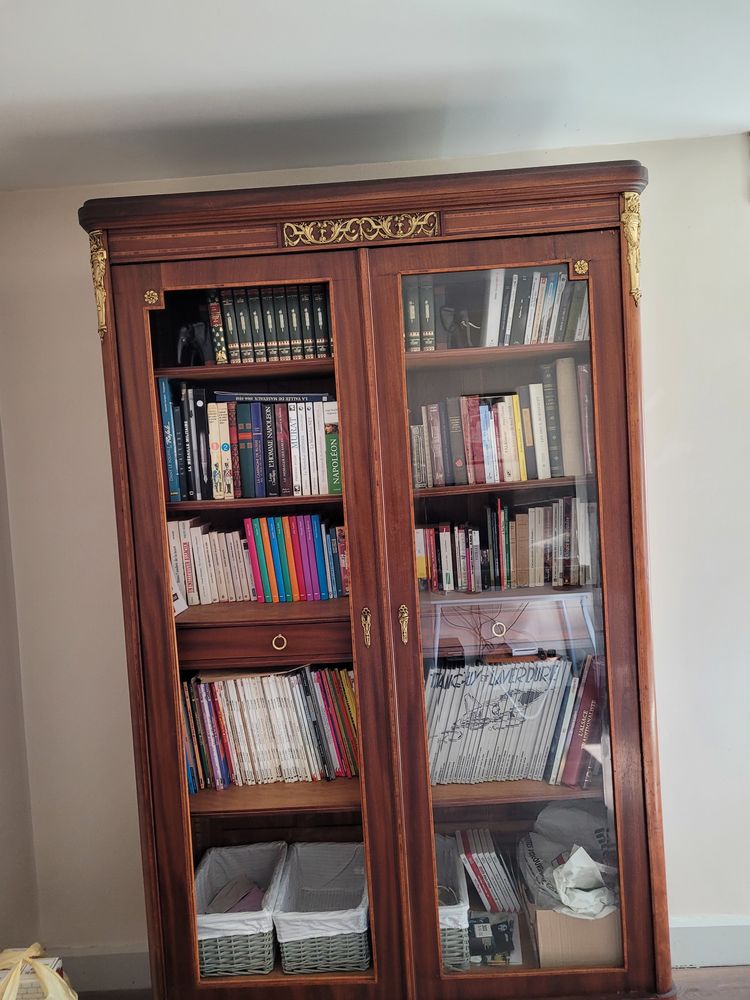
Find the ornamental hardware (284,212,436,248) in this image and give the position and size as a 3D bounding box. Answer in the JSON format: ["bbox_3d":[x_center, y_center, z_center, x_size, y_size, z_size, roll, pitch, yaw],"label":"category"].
[{"bbox_3d":[-0.033,-0.638,1.768,0.363,0.055,0.014,-3,2,2],"label":"ornamental hardware"}]

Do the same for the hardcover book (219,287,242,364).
[{"bbox_3d":[-0.372,-0.451,2.045,0.029,0.213,0.150,-7,2,3],"label":"hardcover book"}]

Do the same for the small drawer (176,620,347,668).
[{"bbox_3d":[-0.234,0.354,2.041,0.520,0.106,0.320,-3,2,2],"label":"small drawer"}]

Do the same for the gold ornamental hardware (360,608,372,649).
[{"bbox_3d":[-0.019,0.312,1.822,0.021,0.099,0.009,-3,2,2],"label":"gold ornamental hardware"}]

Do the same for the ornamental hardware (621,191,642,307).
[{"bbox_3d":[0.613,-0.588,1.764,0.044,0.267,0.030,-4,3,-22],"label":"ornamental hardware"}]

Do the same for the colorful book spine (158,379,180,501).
[{"bbox_3d":[-0.510,-0.156,2.000,0.024,0.312,0.230,-5,2,2],"label":"colorful book spine"}]

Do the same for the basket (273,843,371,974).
[{"bbox_3d":[-0.128,1.140,2.118,0.250,0.172,0.365,-3,2,2],"label":"basket"}]

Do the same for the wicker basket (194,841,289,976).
[{"bbox_3d":[-0.383,1.156,2.128,0.250,0.172,0.365,-3,2,2],"label":"wicker basket"}]

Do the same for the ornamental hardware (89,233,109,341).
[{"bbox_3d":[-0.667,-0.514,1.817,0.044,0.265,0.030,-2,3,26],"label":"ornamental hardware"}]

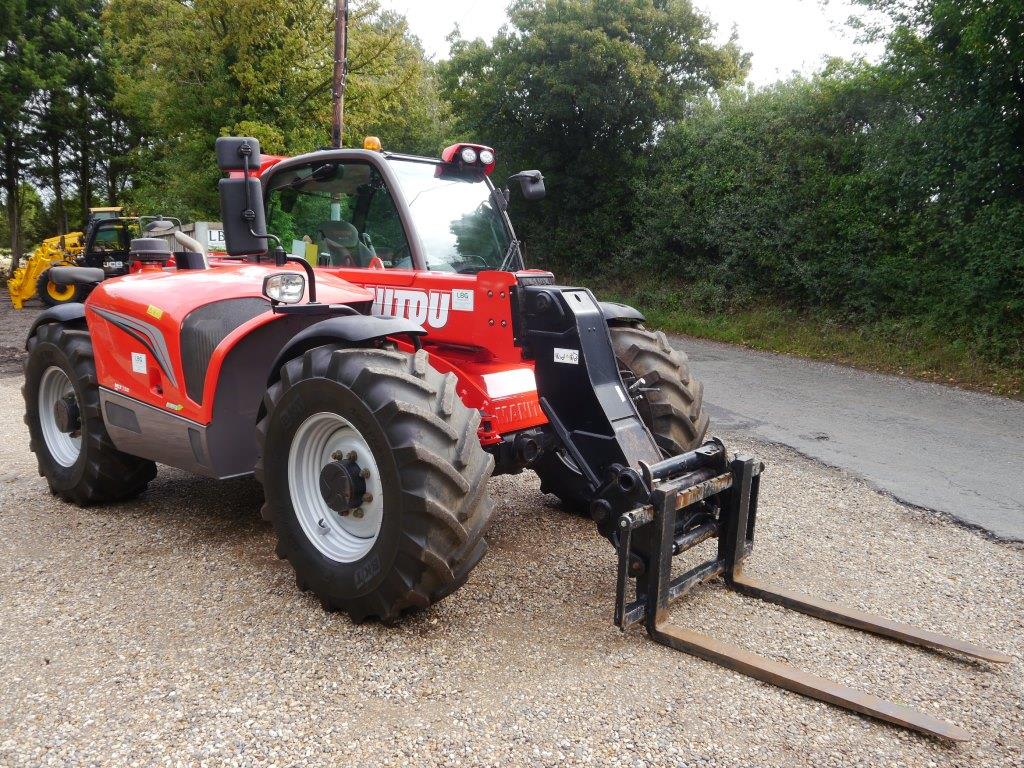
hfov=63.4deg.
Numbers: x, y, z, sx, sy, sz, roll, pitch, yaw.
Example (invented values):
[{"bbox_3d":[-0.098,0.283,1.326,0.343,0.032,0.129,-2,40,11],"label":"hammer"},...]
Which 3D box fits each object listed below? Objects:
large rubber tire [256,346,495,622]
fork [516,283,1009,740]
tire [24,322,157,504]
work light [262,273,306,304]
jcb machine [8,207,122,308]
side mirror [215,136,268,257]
[{"bbox_3d":[-0.643,0.407,3.738,1.220,1.210,0.460,6,11,39],"label":"large rubber tire"},{"bbox_3d":[1.010,0.299,3.610,2.080,1.430,1.250,6,11,39],"label":"fork"},{"bbox_3d":[-2.807,0.168,5.530,1.220,1.210,0.460,6,11,39],"label":"tire"},{"bbox_3d":[-1.062,-0.445,3.857,0.100,0.150,0.190,6,11,39],"label":"work light"},{"bbox_3d":[-10.950,-3.270,22.400,4.700,2.550,2.300,-6,10,-33],"label":"jcb machine"},{"bbox_3d":[-1.235,-0.856,3.783,0.215,0.540,0.100,-4,9,-22],"label":"side mirror"}]

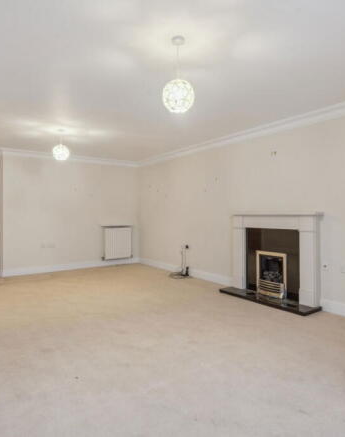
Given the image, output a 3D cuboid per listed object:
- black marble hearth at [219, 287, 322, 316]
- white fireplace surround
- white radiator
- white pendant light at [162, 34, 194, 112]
[{"bbox_3d":[1.269,1.089,3.927,0.384,0.035,1.285,-1,1,-37],"label":"black marble hearth"},{"bbox_3d":[1.357,0.493,3.963,0.186,1.156,1.285,-1,1,-37],"label":"white fireplace surround"},{"bbox_3d":[-1.243,0.559,6.652,0.671,0.739,0.080,-1,1,-37],"label":"white radiator"},{"bbox_3d":[0.043,-0.998,2.045,0.218,0.502,0.218,0,1,0],"label":"white pendant light"}]

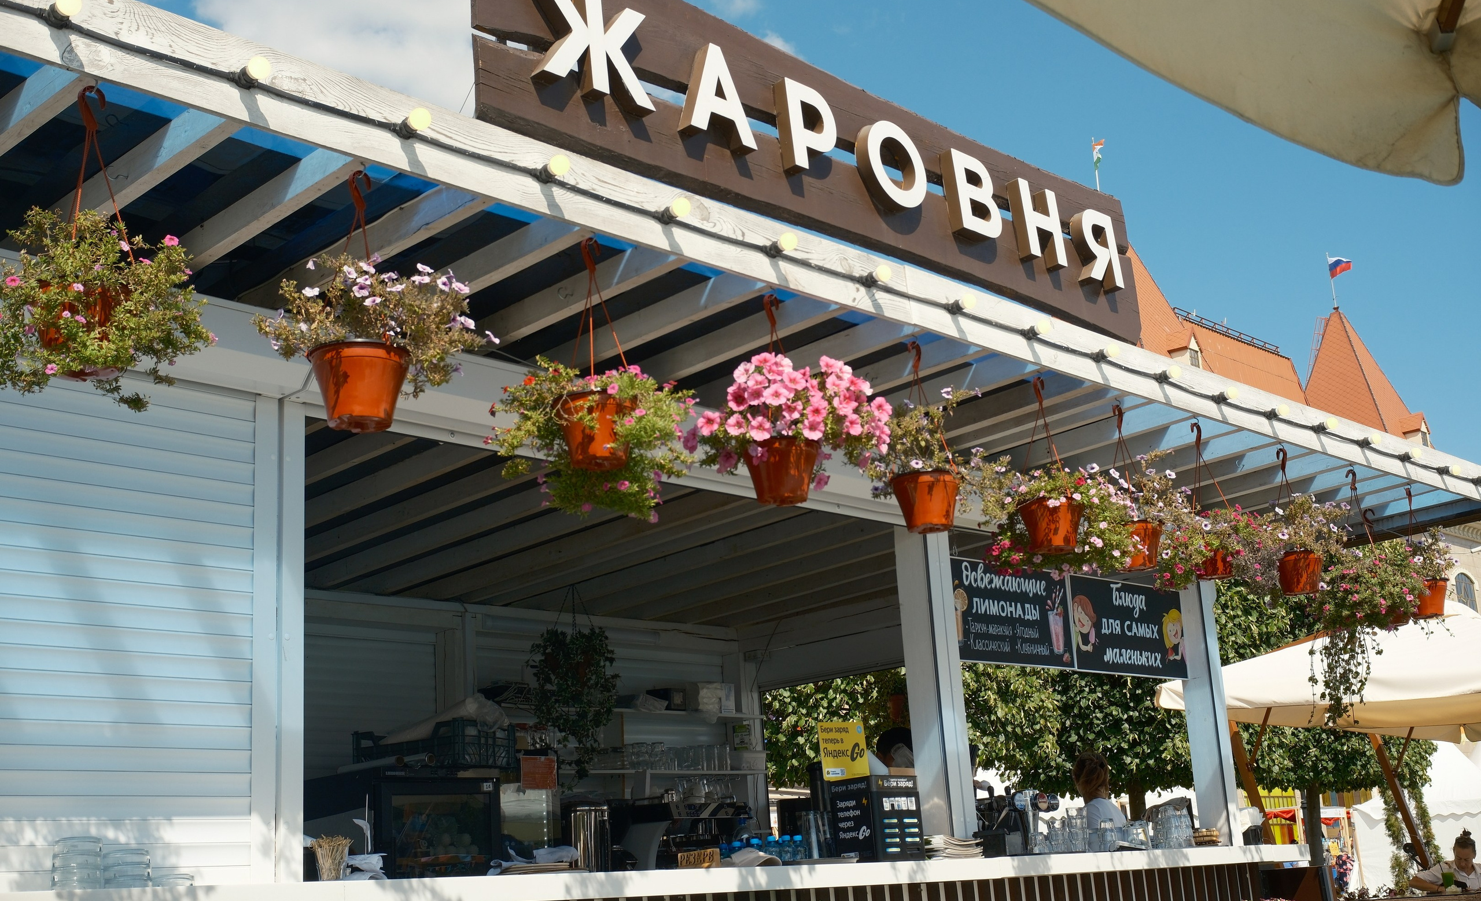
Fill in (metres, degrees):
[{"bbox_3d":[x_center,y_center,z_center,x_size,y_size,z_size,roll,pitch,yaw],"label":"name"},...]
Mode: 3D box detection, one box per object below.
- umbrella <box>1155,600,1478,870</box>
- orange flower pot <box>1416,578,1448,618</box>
[{"bbox_3d":[4.805,2.377,11.382,2.950,2.800,3.150,12,-22,-44],"label":"umbrella"},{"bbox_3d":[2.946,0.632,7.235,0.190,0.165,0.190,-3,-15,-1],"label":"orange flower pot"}]

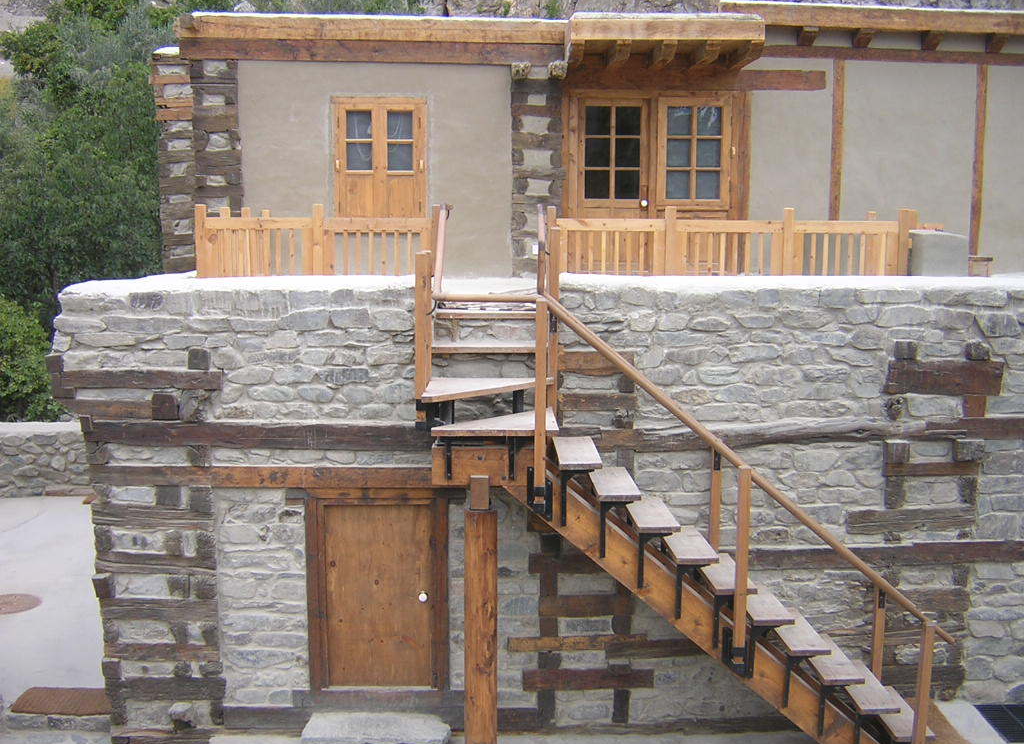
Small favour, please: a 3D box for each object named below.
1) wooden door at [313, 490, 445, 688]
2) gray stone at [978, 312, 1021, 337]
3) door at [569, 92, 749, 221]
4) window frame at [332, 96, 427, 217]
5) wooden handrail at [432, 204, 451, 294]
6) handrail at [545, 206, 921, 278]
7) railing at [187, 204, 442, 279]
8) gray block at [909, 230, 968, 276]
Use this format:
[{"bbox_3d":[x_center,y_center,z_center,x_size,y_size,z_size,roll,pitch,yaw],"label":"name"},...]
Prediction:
[{"bbox_3d":[-1.102,1.805,8.815,1.117,1.701,0.134,0,8,-3],"label":"wooden door"},{"bbox_3d":[3.983,-0.401,8.796,0.352,0.197,0.211,0,8,-3],"label":"gray stone"},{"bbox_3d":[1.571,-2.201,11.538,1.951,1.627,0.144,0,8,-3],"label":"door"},{"bbox_3d":[-1.414,-2.216,11.385,0.998,1.415,0.144,0,8,-3],"label":"window frame"},{"bbox_3d":[-0.540,-0.934,8.068,0.147,0.663,1.296,0,8,-3],"label":"wooden handrail"},{"bbox_3d":[1.841,-1.041,8.829,3.102,0.638,0.134,0,8,-3],"label":"handrail"},{"bbox_3d":[-1.587,-1.026,8.658,1.943,0.656,0.134,0,8,-3],"label":"railing"},{"bbox_3d":[3.708,-1.003,9.335,0.466,0.427,0.320,0,8,-1],"label":"gray block"}]

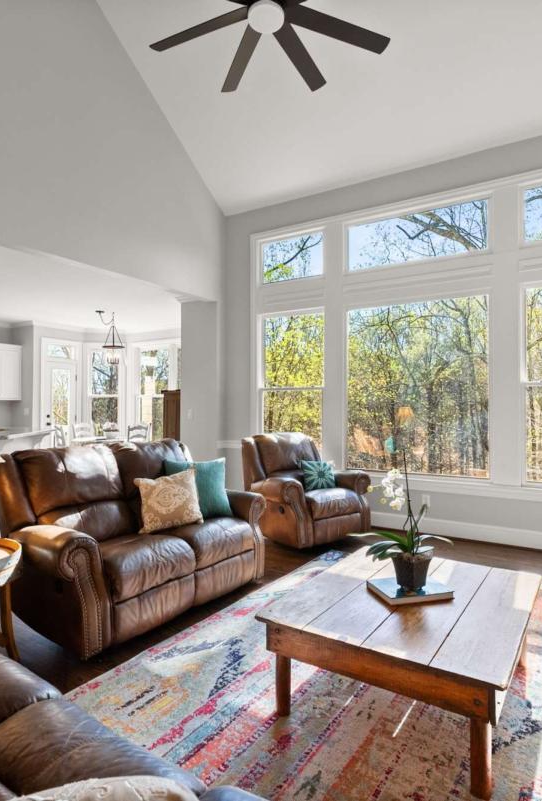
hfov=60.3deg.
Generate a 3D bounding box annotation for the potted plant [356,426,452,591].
[{"bbox_3d":[0.630,0.546,2.200,0.460,0.680,0.370,0,-1,32],"label":"potted plant"}]

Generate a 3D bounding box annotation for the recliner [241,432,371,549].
[{"bbox_3d":[0.305,0.836,4.821,1.080,1.020,0.980,0,-1,-35],"label":"recliner"}]

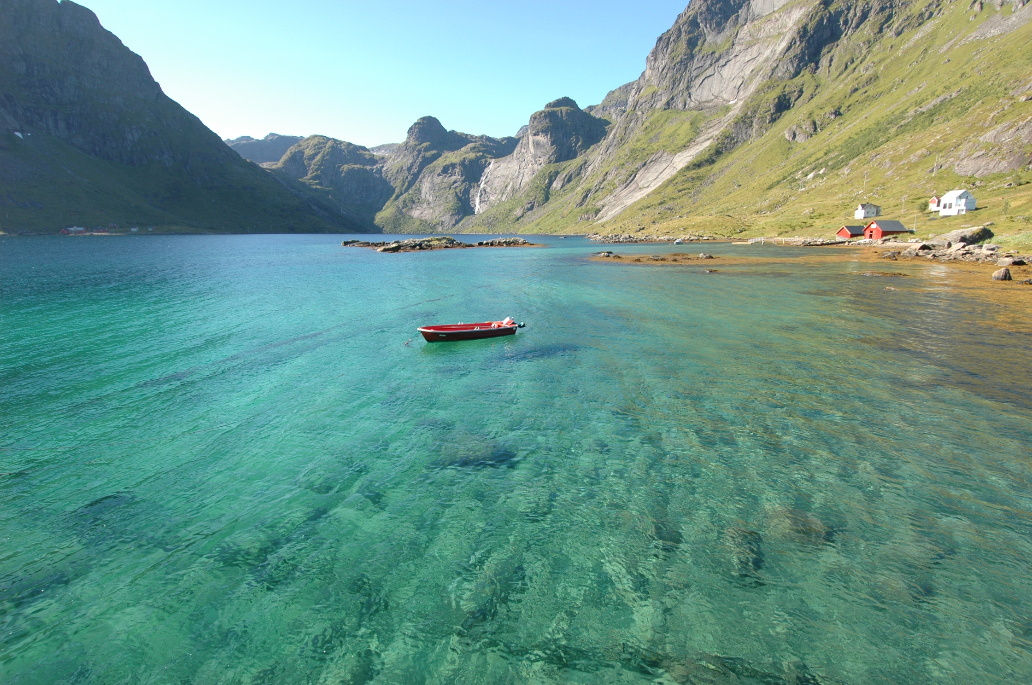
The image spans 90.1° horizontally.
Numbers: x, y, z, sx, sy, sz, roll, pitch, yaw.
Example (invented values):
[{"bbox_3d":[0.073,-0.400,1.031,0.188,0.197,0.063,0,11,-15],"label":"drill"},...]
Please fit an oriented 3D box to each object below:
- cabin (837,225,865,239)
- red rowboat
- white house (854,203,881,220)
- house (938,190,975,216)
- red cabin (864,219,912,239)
[{"bbox_3d":[131.258,-42.835,200.000,9.000,5.100,6.900,-2,12,-11],"label":"cabin"},{"bbox_3d":[-2.101,-0.579,24.200,5.000,0.900,1.650,-7,14,-28],"label":"red rowboat"},{"bbox_3d":[158.429,-58.980,232.000,7.600,7.000,6.300,0,12,0],"label":"white house"},{"bbox_3d":[160.882,-50.735,188.000,6.400,9.100,8.600,-1,12,-4],"label":"house"},{"bbox_3d":[137.902,-41.842,192.000,11.000,6.700,8.300,-2,12,-11],"label":"red cabin"}]

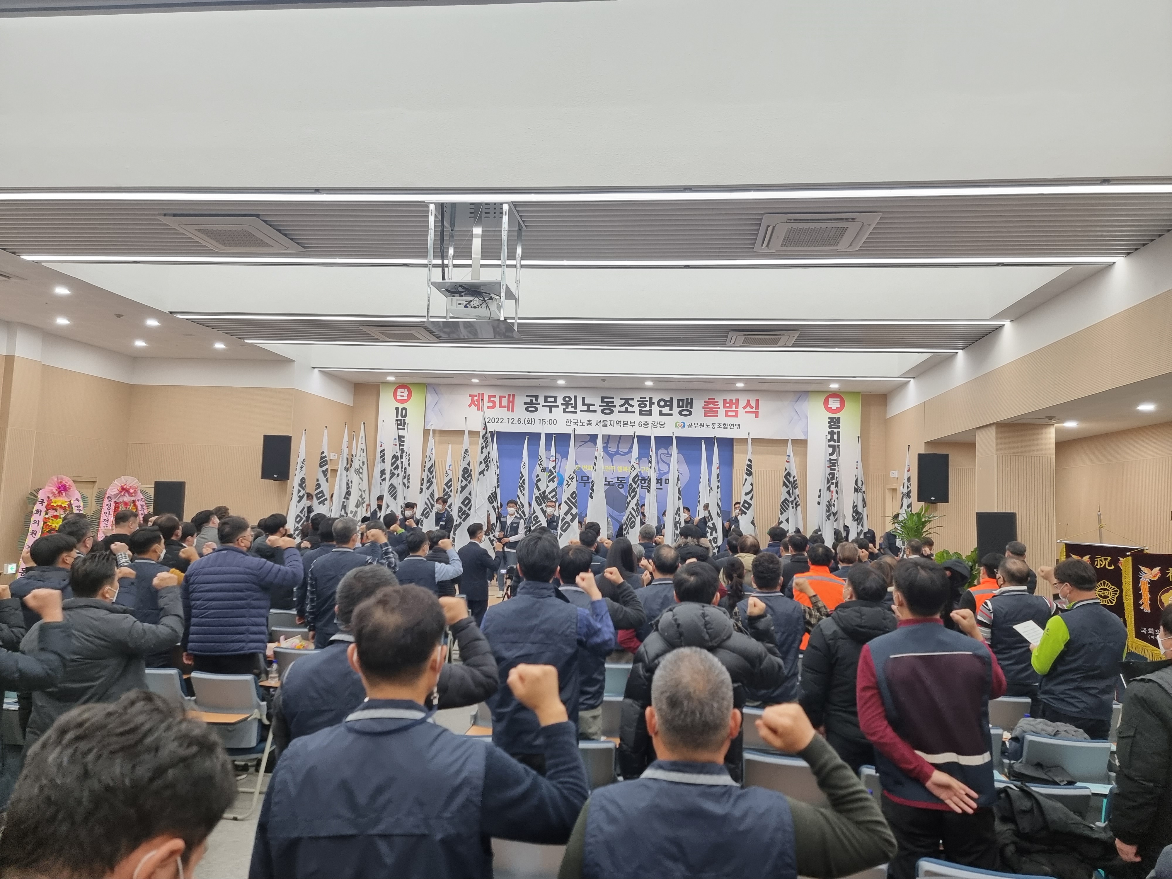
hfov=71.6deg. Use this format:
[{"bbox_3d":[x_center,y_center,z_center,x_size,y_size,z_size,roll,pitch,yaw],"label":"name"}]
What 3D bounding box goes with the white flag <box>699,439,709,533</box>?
[{"bbox_3d":[2.006,0.979,14.027,0.300,1.950,0.220,2,-5,7],"label":"white flag"}]

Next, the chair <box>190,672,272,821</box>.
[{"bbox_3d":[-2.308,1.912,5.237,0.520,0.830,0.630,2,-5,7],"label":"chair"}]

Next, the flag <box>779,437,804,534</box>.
[{"bbox_3d":[3.525,0.872,14.060,0.420,1.800,0.250,2,-5,7],"label":"flag"}]

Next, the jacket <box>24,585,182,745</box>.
[{"bbox_3d":[-2.288,1.113,3.850,0.610,0.800,0.460,0,-5,22],"label":"jacket"}]

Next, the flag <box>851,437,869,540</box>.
[{"bbox_3d":[4.688,0.882,13.920,0.320,1.850,0.220,2,-5,7],"label":"flag"}]

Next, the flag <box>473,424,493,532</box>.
[{"bbox_3d":[-1.585,0.613,12.500,0.330,1.800,0.280,3,-5,-5],"label":"flag"}]

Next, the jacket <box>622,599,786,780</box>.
[{"bbox_3d":[0.449,0.985,3.150,0.600,0.710,0.420,2,-5,7],"label":"jacket"}]

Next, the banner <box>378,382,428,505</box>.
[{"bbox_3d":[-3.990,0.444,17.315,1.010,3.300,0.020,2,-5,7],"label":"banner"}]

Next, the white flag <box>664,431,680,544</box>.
[{"bbox_3d":[1.480,0.917,14.099,0.320,2.050,0.220,2,-5,7],"label":"white flag"}]

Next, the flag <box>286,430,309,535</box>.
[{"bbox_3d":[-5.032,0.824,14.200,0.420,2.050,0.320,2,-5,7],"label":"flag"}]

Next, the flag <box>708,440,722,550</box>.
[{"bbox_3d":[2.049,0.894,12.900,0.260,1.800,0.250,2,-5,7],"label":"flag"}]

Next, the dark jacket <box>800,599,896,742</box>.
[{"bbox_3d":[1.365,1.176,4.100,0.540,0.710,0.390,3,-5,-8],"label":"dark jacket"}]

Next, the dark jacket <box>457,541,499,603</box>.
[{"bbox_3d":[-1.324,1.620,9.917,0.470,0.730,0.340,-1,-6,32],"label":"dark jacket"}]

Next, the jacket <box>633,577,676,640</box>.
[{"bbox_3d":[0.505,1.255,5.342,0.480,0.680,0.280,2,-5,7],"label":"jacket"}]

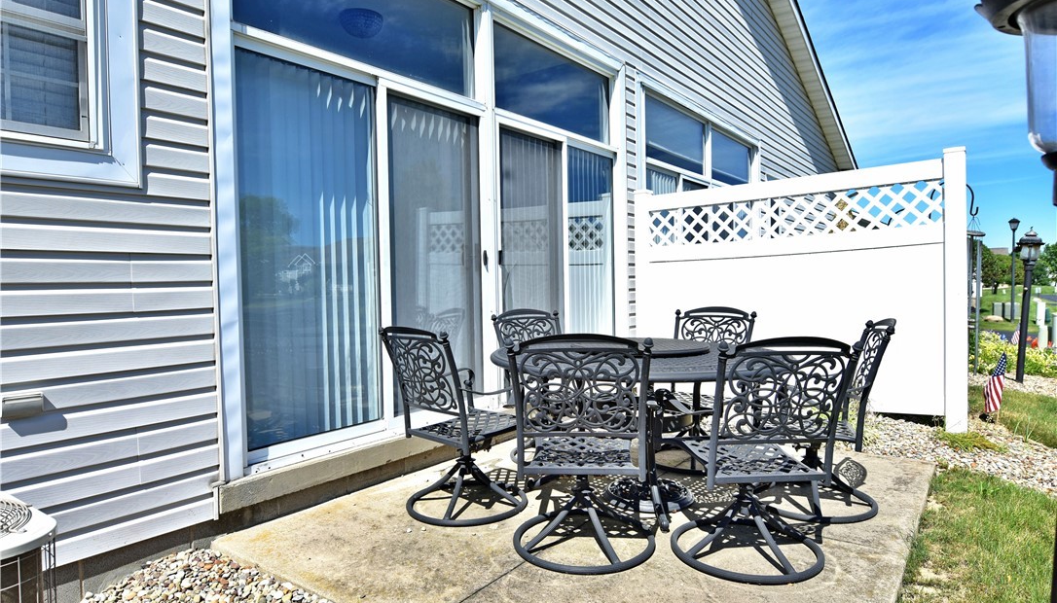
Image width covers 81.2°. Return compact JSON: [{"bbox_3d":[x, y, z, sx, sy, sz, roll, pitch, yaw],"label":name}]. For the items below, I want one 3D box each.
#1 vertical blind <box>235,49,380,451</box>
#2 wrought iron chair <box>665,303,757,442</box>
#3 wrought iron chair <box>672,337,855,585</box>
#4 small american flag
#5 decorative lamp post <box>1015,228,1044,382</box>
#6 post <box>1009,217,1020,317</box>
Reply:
[{"bbox_3d":[-1.093,-0.253,3.165,0.060,1.906,0.833,0,1,37],"label":"vertical blind"},{"bbox_3d":[1.048,0.522,3.830,0.610,0.920,0.640,0,2,41],"label":"wrought iron chair"},{"bbox_3d":[0.875,0.553,2.472,0.610,0.920,0.640,-1,1,-9],"label":"wrought iron chair"},{"bbox_3d":[3.595,0.641,4.750,0.200,0.500,0.100,0,1,37],"label":"small american flag"},{"bbox_3d":[6.079,0.041,7.500,0.270,1.870,0.270,3,1,37],"label":"decorative lamp post"},{"bbox_3d":[16.525,-1.061,21.000,0.340,3.500,0.340,0,1,37],"label":"post"}]

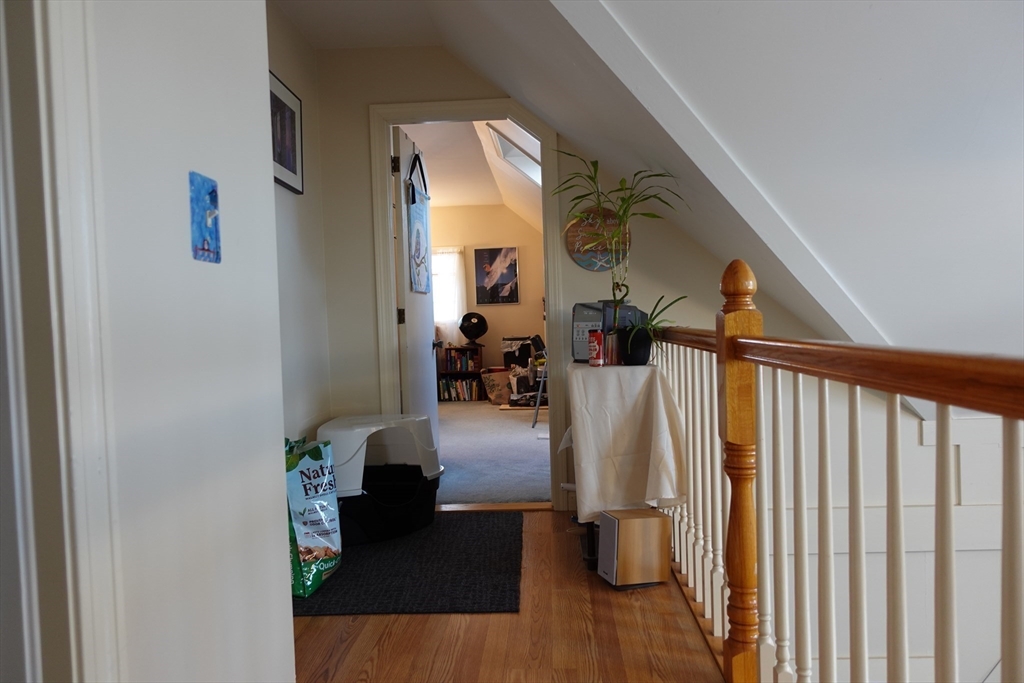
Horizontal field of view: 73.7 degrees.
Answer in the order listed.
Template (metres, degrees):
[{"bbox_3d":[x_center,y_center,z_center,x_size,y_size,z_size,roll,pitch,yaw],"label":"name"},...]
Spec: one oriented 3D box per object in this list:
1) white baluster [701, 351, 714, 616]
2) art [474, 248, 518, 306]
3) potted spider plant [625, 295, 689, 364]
[{"bbox_3d":[0.630,0.465,2.230,0.032,0.878,0.032,-2,2,3],"label":"white baluster"},{"bbox_3d":[-0.181,-0.800,8.425,0.537,0.702,0.030,-2,2,3],"label":"art"},{"bbox_3d":[0.557,-0.047,2.722,0.269,0.279,0.229,-2,2,3],"label":"potted spider plant"}]

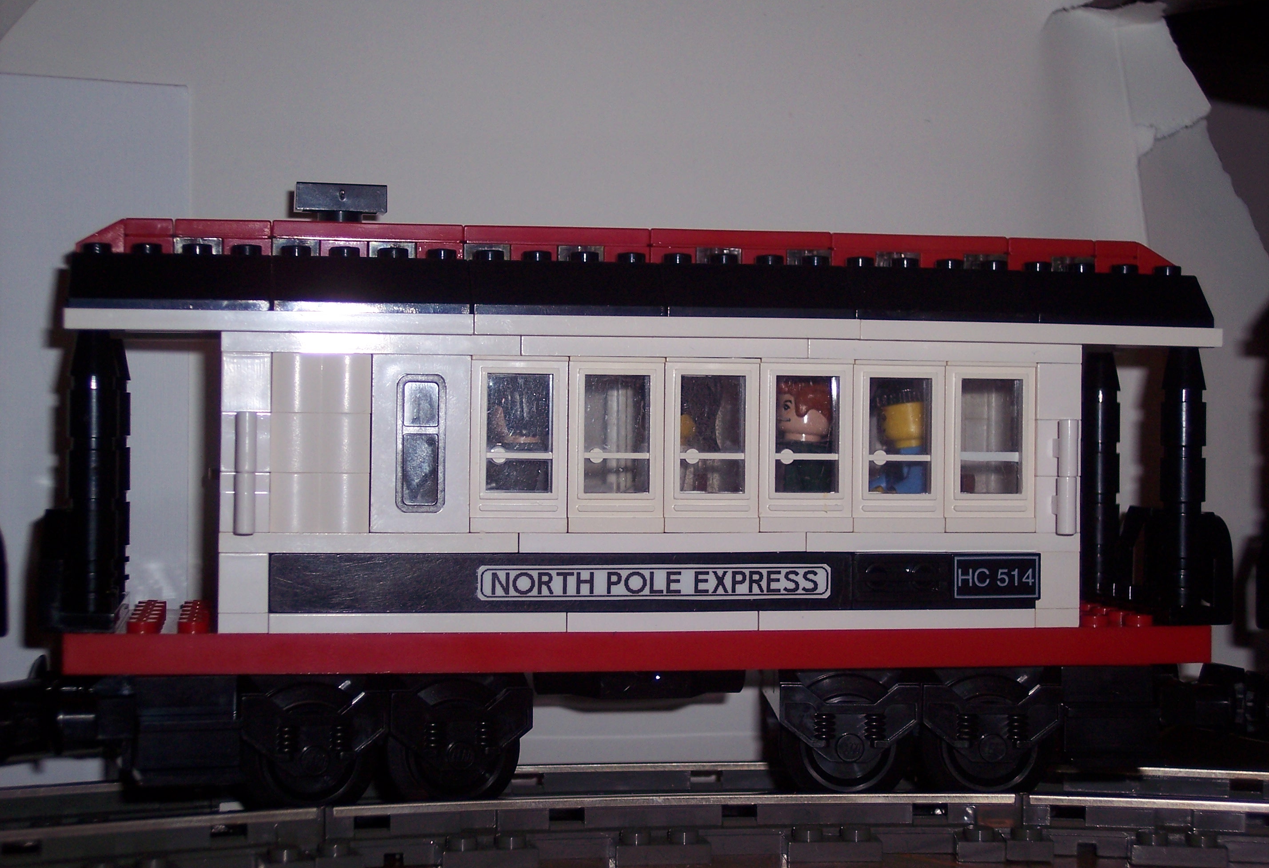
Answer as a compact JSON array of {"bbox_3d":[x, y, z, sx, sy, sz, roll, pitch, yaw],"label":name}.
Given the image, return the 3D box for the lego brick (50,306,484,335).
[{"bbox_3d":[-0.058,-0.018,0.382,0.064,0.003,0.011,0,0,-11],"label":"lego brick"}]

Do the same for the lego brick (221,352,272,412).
[{"bbox_3d":[-0.062,-0.008,0.382,0.008,0.010,0.008,0,0,-11],"label":"lego brick"}]

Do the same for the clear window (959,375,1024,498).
[{"bbox_3d":[0.060,0.000,0.403,0.011,0.020,0.002,0,0,-11],"label":"clear window"}]

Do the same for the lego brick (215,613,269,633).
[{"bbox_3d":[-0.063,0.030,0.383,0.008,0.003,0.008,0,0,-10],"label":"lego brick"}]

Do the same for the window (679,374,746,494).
[{"bbox_3d":[0.013,0.000,0.394,0.011,0.020,0.003,0,0,-11],"label":"window"}]

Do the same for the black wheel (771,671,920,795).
[{"bbox_3d":[0.036,0.051,0.401,0.025,0.022,0.009,0,0,-11],"label":"black wheel"}]

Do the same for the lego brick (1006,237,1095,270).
[{"bbox_3d":[0.072,-0.031,0.424,0.016,0.006,0.009,0,0,-11],"label":"lego brick"}]

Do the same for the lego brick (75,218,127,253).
[{"bbox_3d":[-0.089,-0.033,0.394,0.008,0.006,0.009,0,0,-11],"label":"lego brick"}]

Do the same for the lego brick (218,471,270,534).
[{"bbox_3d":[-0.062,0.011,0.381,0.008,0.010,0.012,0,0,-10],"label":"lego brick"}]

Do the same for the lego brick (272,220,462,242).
[{"bbox_3d":[-0.046,-0.034,0.403,0.032,0.003,0.010,0,0,-11],"label":"lego brick"}]

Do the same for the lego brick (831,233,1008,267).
[{"bbox_3d":[0.049,-0.032,0.421,0.032,0.006,0.012,0,0,-11],"label":"lego brick"}]

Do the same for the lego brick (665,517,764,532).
[{"bbox_3d":[0.012,0.015,0.397,0.016,0.003,0.008,0,0,-11],"label":"lego brick"}]

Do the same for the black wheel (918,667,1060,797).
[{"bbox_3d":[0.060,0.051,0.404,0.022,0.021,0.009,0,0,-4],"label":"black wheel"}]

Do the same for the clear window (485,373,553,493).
[{"bbox_3d":[-0.019,0.000,0.388,0.011,0.020,0.002,0,0,-11],"label":"clear window"}]

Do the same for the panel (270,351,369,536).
[{"bbox_3d":[-0.051,0.001,0.385,0.016,0.029,0.008,0,0,-11],"label":"panel"}]

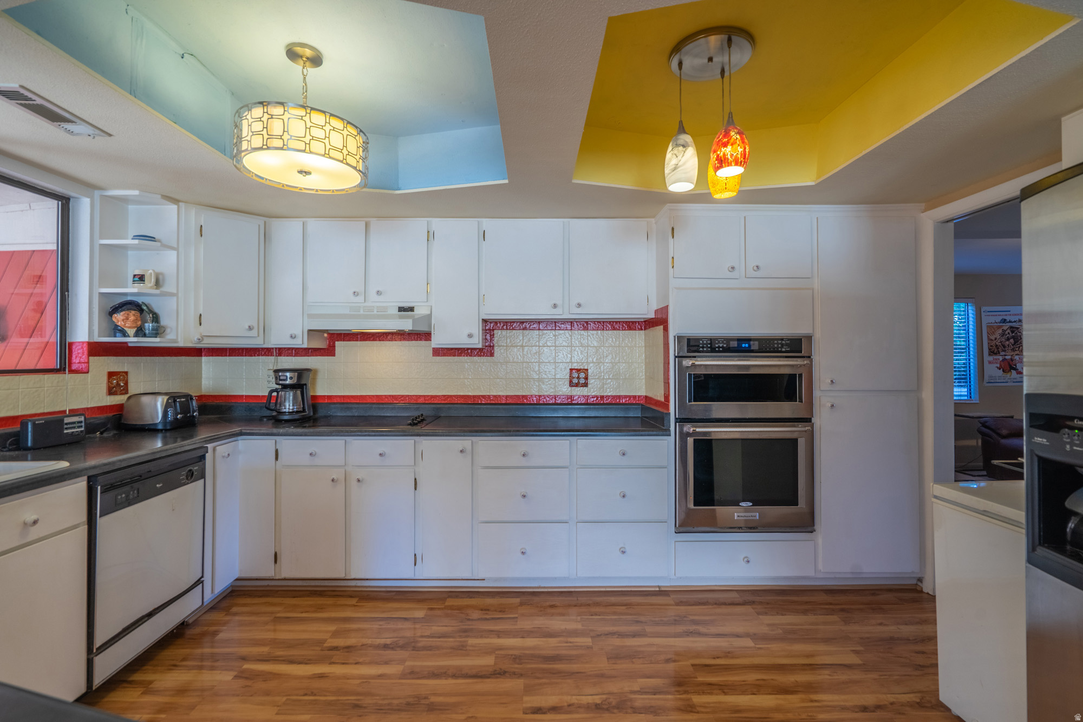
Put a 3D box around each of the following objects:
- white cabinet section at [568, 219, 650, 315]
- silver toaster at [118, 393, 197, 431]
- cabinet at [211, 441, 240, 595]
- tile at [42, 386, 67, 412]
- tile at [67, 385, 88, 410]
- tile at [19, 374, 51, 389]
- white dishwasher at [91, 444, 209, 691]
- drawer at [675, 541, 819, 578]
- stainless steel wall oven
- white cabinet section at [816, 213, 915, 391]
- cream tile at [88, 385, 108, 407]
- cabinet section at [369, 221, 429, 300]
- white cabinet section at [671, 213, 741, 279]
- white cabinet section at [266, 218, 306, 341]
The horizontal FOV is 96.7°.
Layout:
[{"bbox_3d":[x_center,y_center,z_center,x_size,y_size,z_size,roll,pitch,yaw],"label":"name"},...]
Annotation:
[{"bbox_3d":[0.401,-0.558,3.020,0.480,0.560,0.300,0,0,-1],"label":"white cabinet section"},{"bbox_3d":[-2.122,0.277,2.697,0.262,0.190,0.245,0,0,-5],"label":"silver toaster"},{"bbox_3d":[-1.965,0.815,2.565,0.570,0.760,0.215,0,0,-1],"label":"cabinet"},{"bbox_3d":[-2.273,0.178,2.248,0.010,0.112,0.108,0,0,-1],"label":"tile"},{"bbox_3d":[-2.283,0.181,2.367,0.012,0.110,0.110,0,0,0],"label":"tile"},{"bbox_3d":[-2.272,0.093,2.148,0.010,0.058,0.110,0,0,-1],"label":"tile"},{"bbox_3d":[-1.915,0.830,2.030,0.600,0.820,0.610,0,0,-2],"label":"white dishwasher"},{"bbox_3d":[1.105,1.072,2.860,0.764,0.195,0.500,0,0,-1],"label":"drawer"},{"bbox_3d":[1.106,0.397,2.860,0.757,1.068,0.570,0,0,-1],"label":"stainless steel wall oven"},{"bbox_3d":[1.806,-0.321,2.968,0.559,0.978,0.600,0,0,-1],"label":"white cabinet section"},{"bbox_3d":[-2.276,0.178,2.468,0.010,0.108,0.107,0,0,-1],"label":"cream tile"},{"bbox_3d":[-0.855,-0.596,3.020,0.347,0.485,0.300,0,0,-1],"label":"cabinet section"},{"bbox_3d":[0.893,-0.622,2.875,0.360,0.350,0.530,0,0,-1],"label":"white cabinet section"},{"bbox_3d":[-1.569,-0.479,3.094,0.238,0.763,0.290,0,0,-1],"label":"white cabinet section"}]

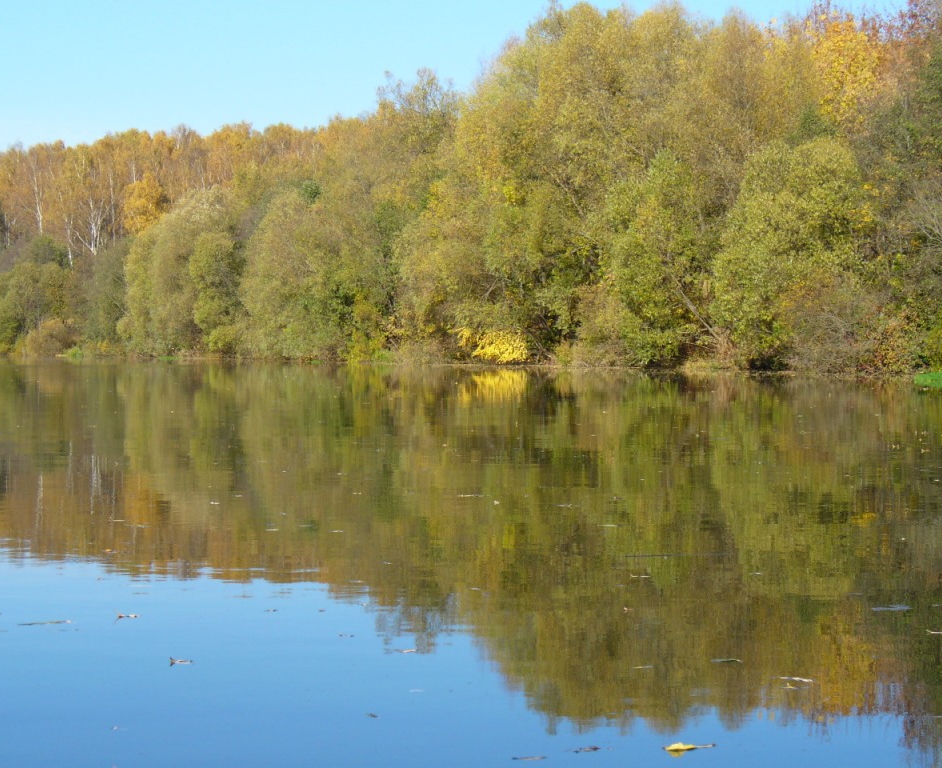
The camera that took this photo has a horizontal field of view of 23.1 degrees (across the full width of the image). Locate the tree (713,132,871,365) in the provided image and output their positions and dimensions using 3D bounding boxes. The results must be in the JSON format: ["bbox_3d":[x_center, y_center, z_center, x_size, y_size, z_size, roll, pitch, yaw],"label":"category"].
[{"bbox_3d":[13.868,-5.612,100.000,6.804,10.141,6.500,0,1,0],"label":"tree"}]

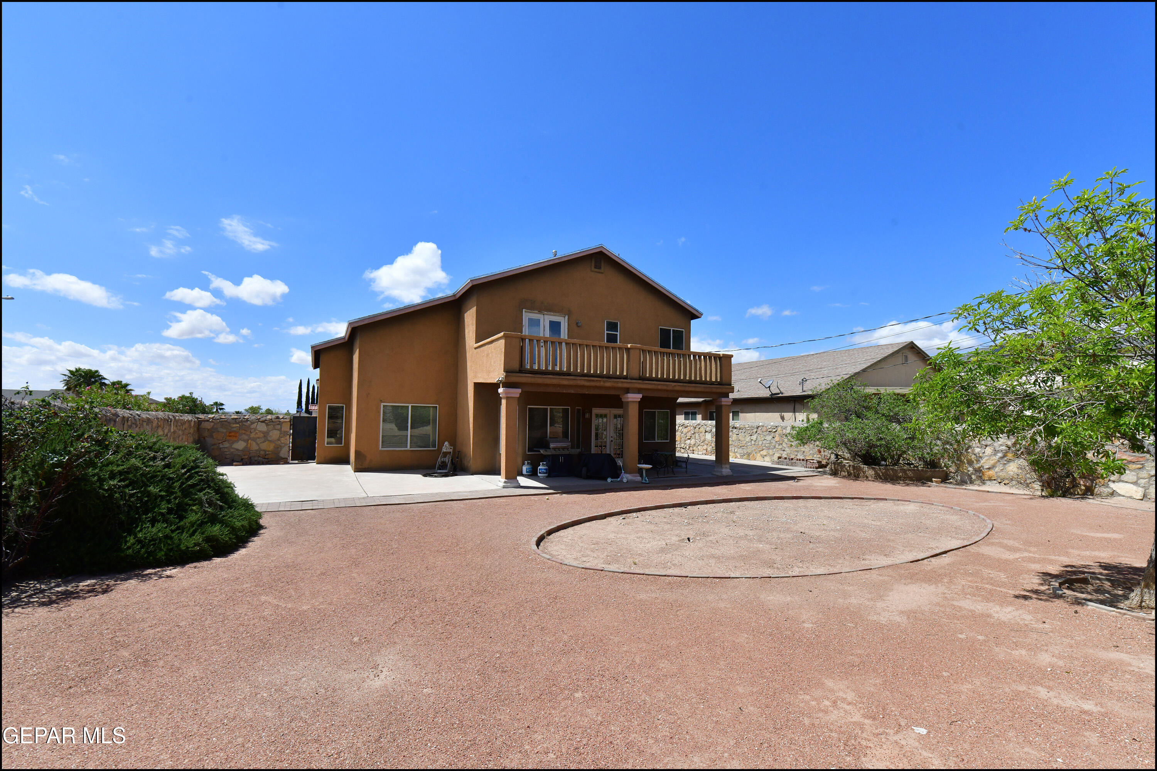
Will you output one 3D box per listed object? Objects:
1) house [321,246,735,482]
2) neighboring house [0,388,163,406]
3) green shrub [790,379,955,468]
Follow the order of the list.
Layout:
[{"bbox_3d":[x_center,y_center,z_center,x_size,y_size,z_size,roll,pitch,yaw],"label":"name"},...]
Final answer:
[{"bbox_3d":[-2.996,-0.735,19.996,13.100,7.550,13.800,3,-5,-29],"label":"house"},{"bbox_3d":[-45.981,2.700,45.439,15.000,4.600,11.000,3,-5,-29],"label":"neighboring house"},{"bbox_3d":[9.621,1.256,16.956,3.200,2.850,4.800,3,-5,-29],"label":"green shrub"}]

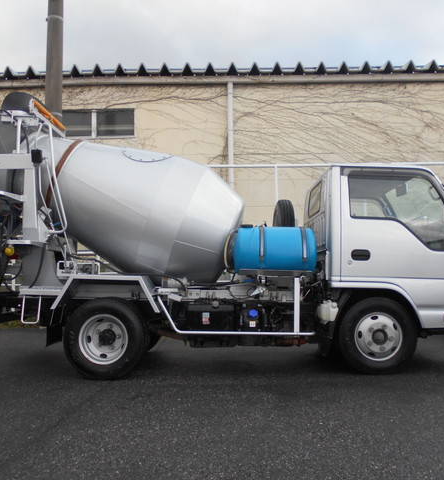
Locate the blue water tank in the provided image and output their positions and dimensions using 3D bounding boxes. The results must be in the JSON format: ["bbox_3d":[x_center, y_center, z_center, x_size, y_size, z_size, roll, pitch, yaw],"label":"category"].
[{"bbox_3d":[0.462,0.099,4.667,0.830,0.435,0.435,-1,-3,-1],"label":"blue water tank"}]

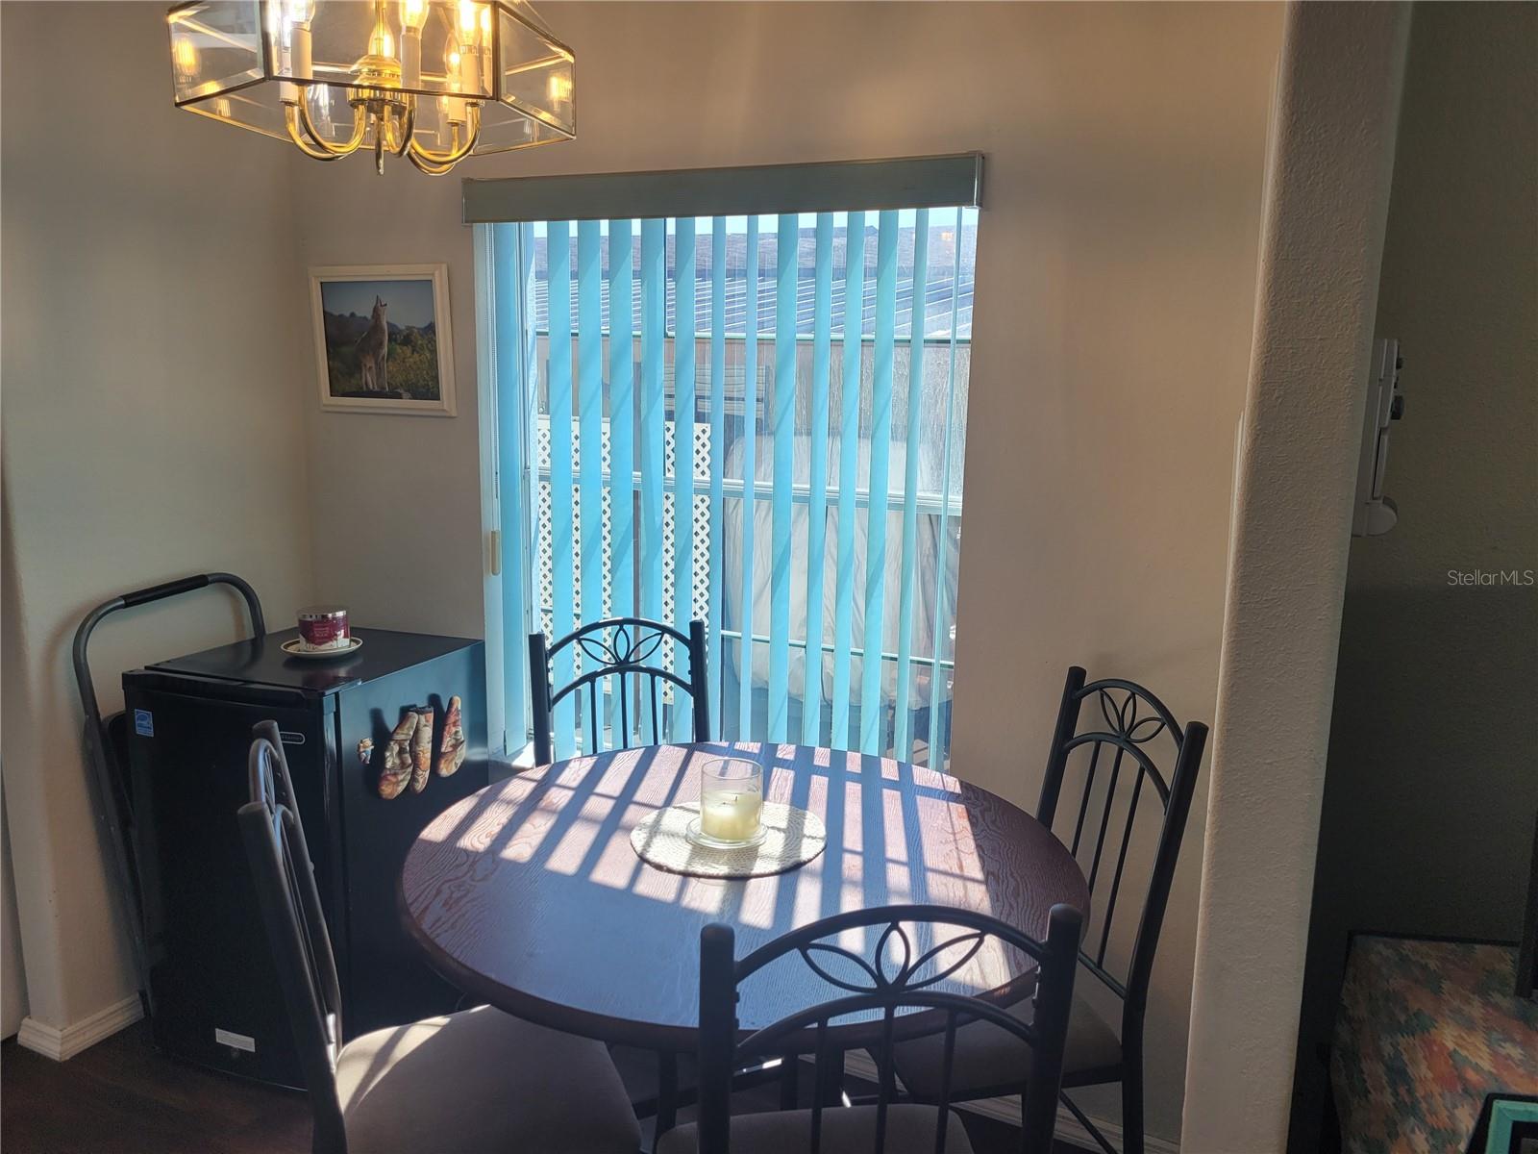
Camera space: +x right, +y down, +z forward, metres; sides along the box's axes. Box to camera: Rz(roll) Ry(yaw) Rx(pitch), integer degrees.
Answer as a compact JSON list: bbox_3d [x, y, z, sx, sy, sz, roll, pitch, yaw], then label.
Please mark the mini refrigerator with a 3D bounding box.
[{"bbox_3d":[-1.007,0.595,2.612,0.490,0.855,0.550,5,10,17],"label":"mini refrigerator"}]

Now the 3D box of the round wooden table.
[{"bbox_3d":[-0.047,0.803,1.923,1.065,0.750,1.065,2,10,0],"label":"round wooden table"}]

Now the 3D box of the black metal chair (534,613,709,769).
[{"bbox_3d":[-0.235,0.615,2.317,0.420,0.972,0.500,-3,11,-25],"label":"black metal chair"}]

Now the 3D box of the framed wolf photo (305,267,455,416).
[{"bbox_3d":[-0.928,-0.566,2.777,0.430,0.345,0.025,7,14,25],"label":"framed wolf photo"}]

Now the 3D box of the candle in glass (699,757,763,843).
[{"bbox_3d":[-0.060,0.362,1.883,0.100,0.103,0.100,2,10,0],"label":"candle in glass"}]

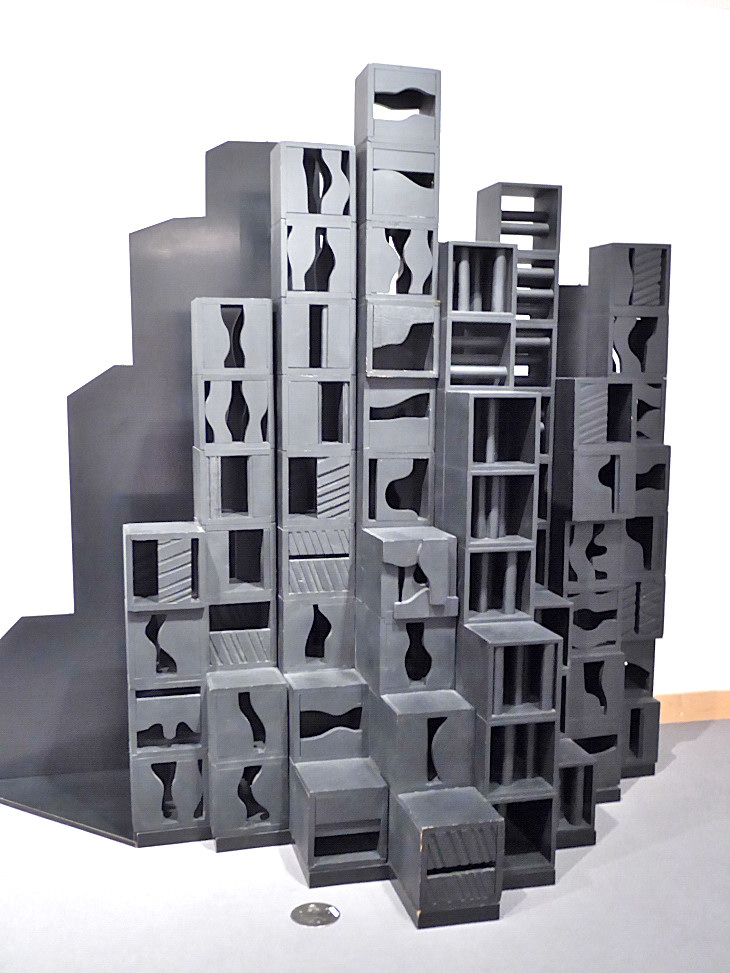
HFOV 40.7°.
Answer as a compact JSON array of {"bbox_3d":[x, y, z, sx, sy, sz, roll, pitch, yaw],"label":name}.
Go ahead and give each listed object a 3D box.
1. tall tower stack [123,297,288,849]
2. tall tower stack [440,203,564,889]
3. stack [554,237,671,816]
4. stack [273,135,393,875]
[{"bbox_3d":[-0.548,0.285,3.338,0.491,1.814,0.411,-1,6,-14],"label":"tall tower stack"},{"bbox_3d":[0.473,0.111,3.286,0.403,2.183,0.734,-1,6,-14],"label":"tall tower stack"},{"bbox_3d":[0.913,0.121,3.735,0.504,2.069,0.445,-1,6,-14],"label":"stack"},{"bbox_3d":[-0.124,0.046,3.224,0.241,2.318,0.627,-1,6,-14],"label":"stack"}]

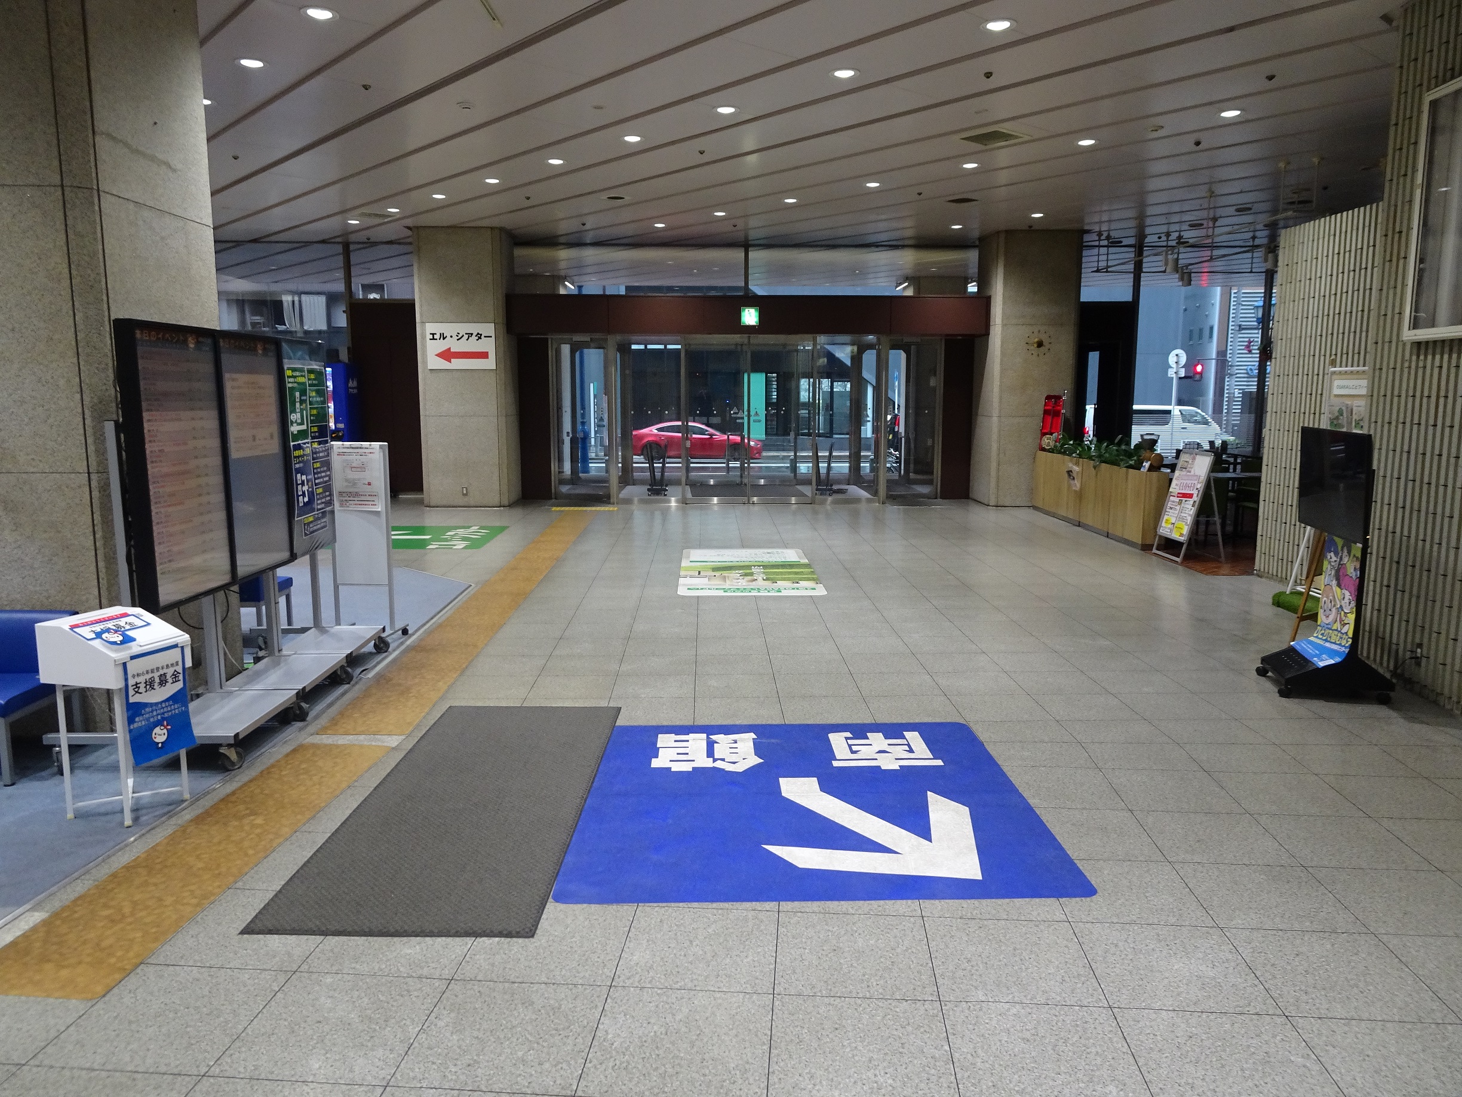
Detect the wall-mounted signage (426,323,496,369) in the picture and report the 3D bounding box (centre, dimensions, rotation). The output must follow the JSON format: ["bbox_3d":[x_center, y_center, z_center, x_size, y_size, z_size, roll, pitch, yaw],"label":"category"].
[{"bbox_3d":[-3.348,-2.504,12.534,0.847,0.548,0.020,0,9,0],"label":"wall-mounted signage"}]

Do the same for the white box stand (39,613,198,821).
[{"bbox_3d":[-2.212,0.603,3.689,0.337,0.717,0.327,3,10,16],"label":"white box stand"}]

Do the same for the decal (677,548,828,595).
[{"bbox_3d":[0.142,0.176,8.565,1.129,0.006,2.106,0,9,-1],"label":"decal"}]

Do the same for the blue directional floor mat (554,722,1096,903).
[{"bbox_3d":[0.290,0.938,3.875,1.695,0.008,1.621,0,9,-1],"label":"blue directional floor mat"}]

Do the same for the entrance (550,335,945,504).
[{"bbox_3d":[0.217,-1.657,13.162,5.136,2.170,0.350,0,9,-1],"label":"entrance"}]

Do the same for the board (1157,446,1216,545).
[{"bbox_3d":[4.088,-0.484,9.117,0.050,0.796,0.548,12,9,-4],"label":"board"}]

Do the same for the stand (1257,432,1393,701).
[{"bbox_3d":[2.976,0.090,4.992,0.517,1.333,0.827,2,9,12],"label":"stand"}]

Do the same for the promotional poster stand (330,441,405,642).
[{"bbox_3d":[-2.214,-0.032,6.067,0.372,1.209,0.413,0,9,2],"label":"promotional poster stand"}]

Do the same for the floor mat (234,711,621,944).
[{"bbox_3d":[-0.963,0.930,3.898,0.836,0.012,2.069,0,9,1],"label":"floor mat"}]

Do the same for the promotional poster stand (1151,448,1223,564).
[{"bbox_3d":[4.165,-0.408,9.134,0.444,0.982,0.568,0,9,-3],"label":"promotional poster stand"}]

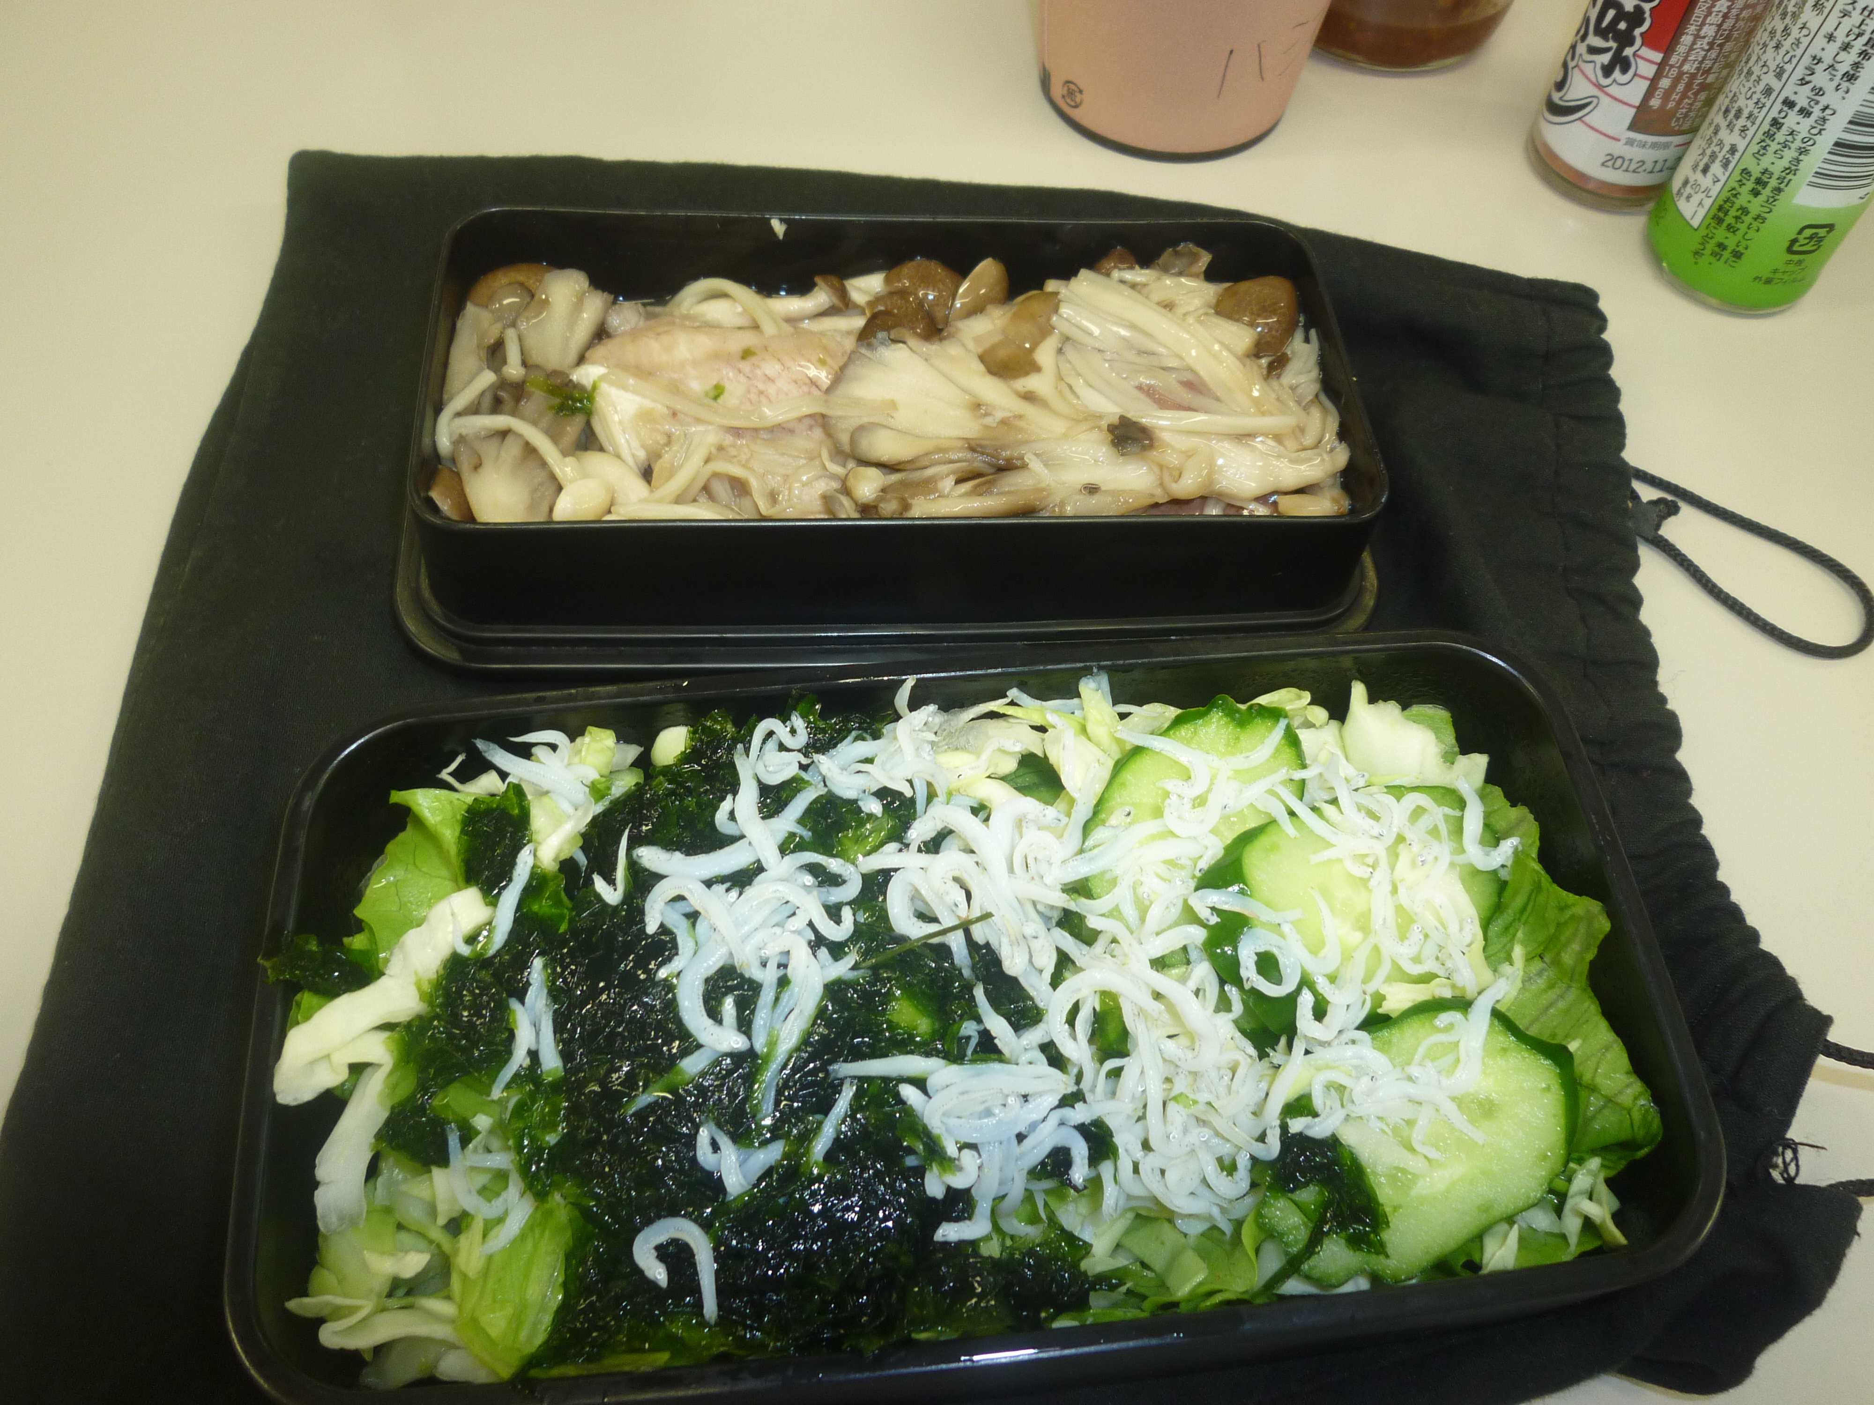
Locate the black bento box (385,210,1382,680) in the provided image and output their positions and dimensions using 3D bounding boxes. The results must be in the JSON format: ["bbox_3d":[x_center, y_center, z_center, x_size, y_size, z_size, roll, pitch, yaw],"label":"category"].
[{"bbox_3d":[-0.008,-0.053,0.255,0.181,0.032,0.093,-1,56,-5],"label":"black bento box"}]

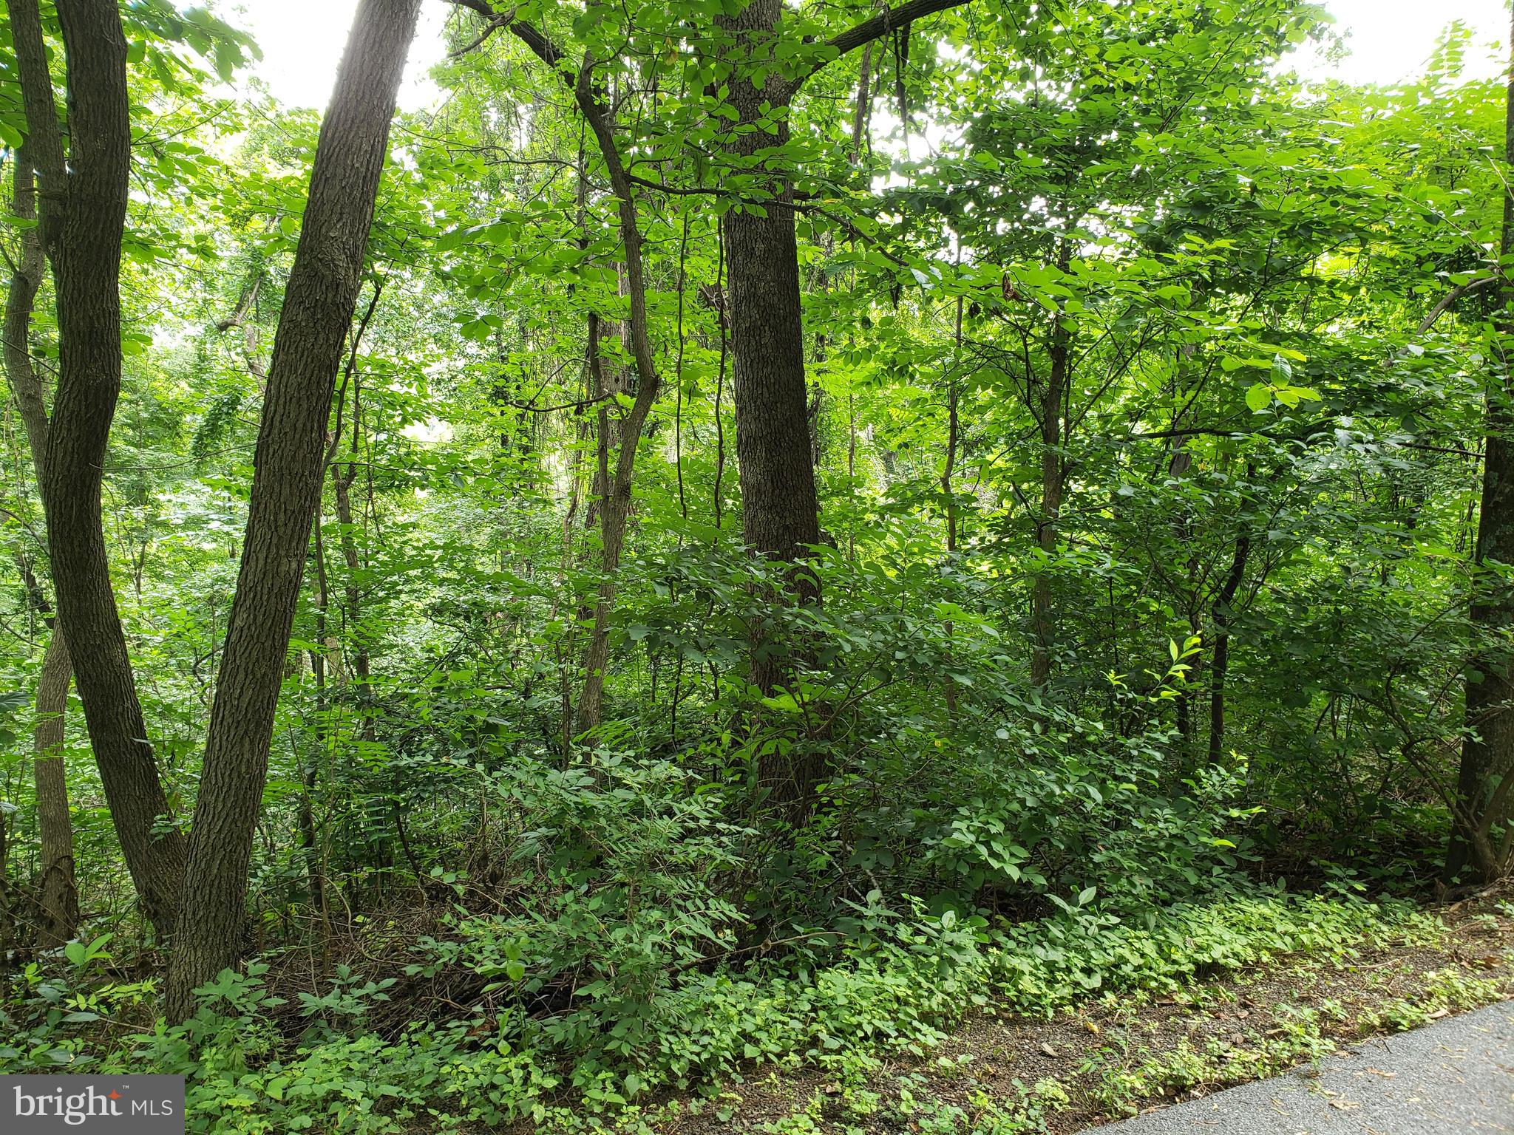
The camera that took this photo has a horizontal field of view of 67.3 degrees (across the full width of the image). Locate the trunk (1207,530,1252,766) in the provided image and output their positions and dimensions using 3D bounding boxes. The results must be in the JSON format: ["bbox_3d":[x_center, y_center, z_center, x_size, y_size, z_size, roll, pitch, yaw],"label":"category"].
[{"bbox_3d":[2.909,0.542,7.000,0.250,1.544,0.200,0,2,0],"label":"trunk"}]

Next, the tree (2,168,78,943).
[{"bbox_3d":[-3.270,-0.103,5.200,0.310,3.683,0.270,0,2,0],"label":"tree"}]

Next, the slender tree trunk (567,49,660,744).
[{"bbox_3d":[-0.838,-0.975,6.600,0.500,4.085,0.380,0,2,0],"label":"slender tree trunk"}]

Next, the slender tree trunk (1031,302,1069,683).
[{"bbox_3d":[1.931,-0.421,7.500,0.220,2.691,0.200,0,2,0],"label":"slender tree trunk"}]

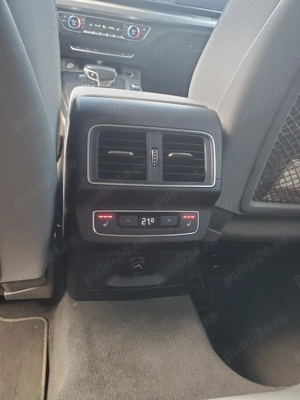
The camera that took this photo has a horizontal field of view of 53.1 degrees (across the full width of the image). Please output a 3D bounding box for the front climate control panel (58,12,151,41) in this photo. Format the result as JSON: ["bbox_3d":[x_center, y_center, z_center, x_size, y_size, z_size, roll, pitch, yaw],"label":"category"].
[{"bbox_3d":[-0.141,-0.518,0.919,0.280,0.060,0.030,1,3,-17],"label":"front climate control panel"}]

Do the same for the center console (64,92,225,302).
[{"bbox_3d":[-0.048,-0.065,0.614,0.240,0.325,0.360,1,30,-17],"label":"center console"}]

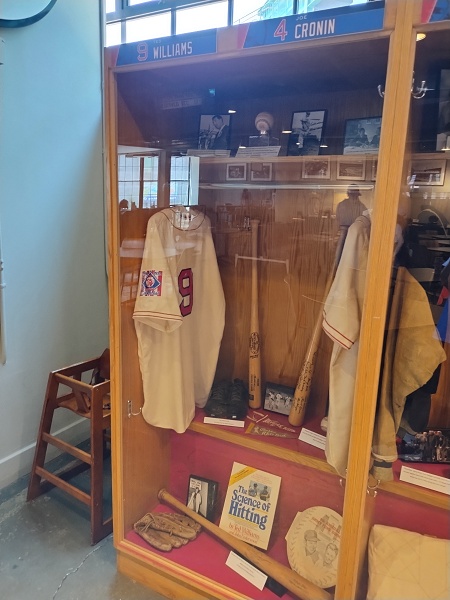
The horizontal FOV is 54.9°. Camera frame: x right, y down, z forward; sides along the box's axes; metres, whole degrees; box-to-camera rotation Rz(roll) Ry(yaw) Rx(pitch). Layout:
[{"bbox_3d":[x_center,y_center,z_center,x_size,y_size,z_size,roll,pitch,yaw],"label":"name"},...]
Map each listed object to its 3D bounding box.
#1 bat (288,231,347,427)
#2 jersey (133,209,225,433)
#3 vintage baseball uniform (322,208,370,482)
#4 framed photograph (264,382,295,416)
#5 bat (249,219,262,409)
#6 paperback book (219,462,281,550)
[{"bbox_3d":[0.410,0.125,1.859,0.065,0.862,0.065,16,9,24],"label":"bat"},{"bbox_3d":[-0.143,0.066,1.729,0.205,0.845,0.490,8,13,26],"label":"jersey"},{"bbox_3d":[0.446,0.129,1.441,0.170,0.820,0.490,8,13,26],"label":"vintage baseball uniform"},{"bbox_3d":[0.272,0.459,2.004,0.172,0.132,0.018,7,1,22],"label":"framed photograph"},{"bbox_3d":[0.142,0.070,2.029,0.065,0.873,0.065,0,6,0],"label":"bat"},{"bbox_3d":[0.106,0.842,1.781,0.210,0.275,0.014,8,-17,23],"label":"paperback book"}]

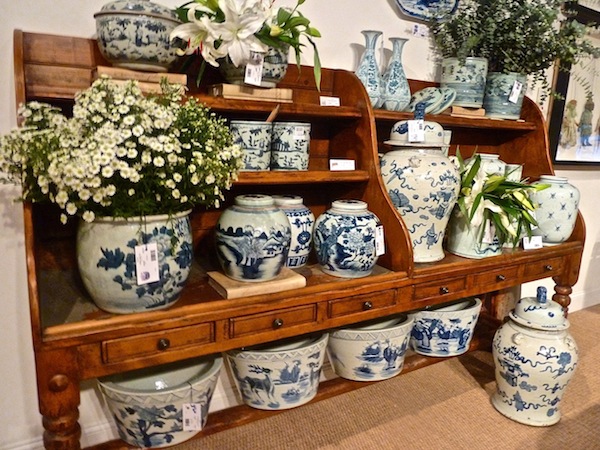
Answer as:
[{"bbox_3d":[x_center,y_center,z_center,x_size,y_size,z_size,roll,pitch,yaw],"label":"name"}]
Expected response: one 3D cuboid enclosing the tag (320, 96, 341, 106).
[{"bbox_3d":[0.118,-0.476,1.678,0.091,0.036,0.012,-5,11,-29],"label":"tag"}]

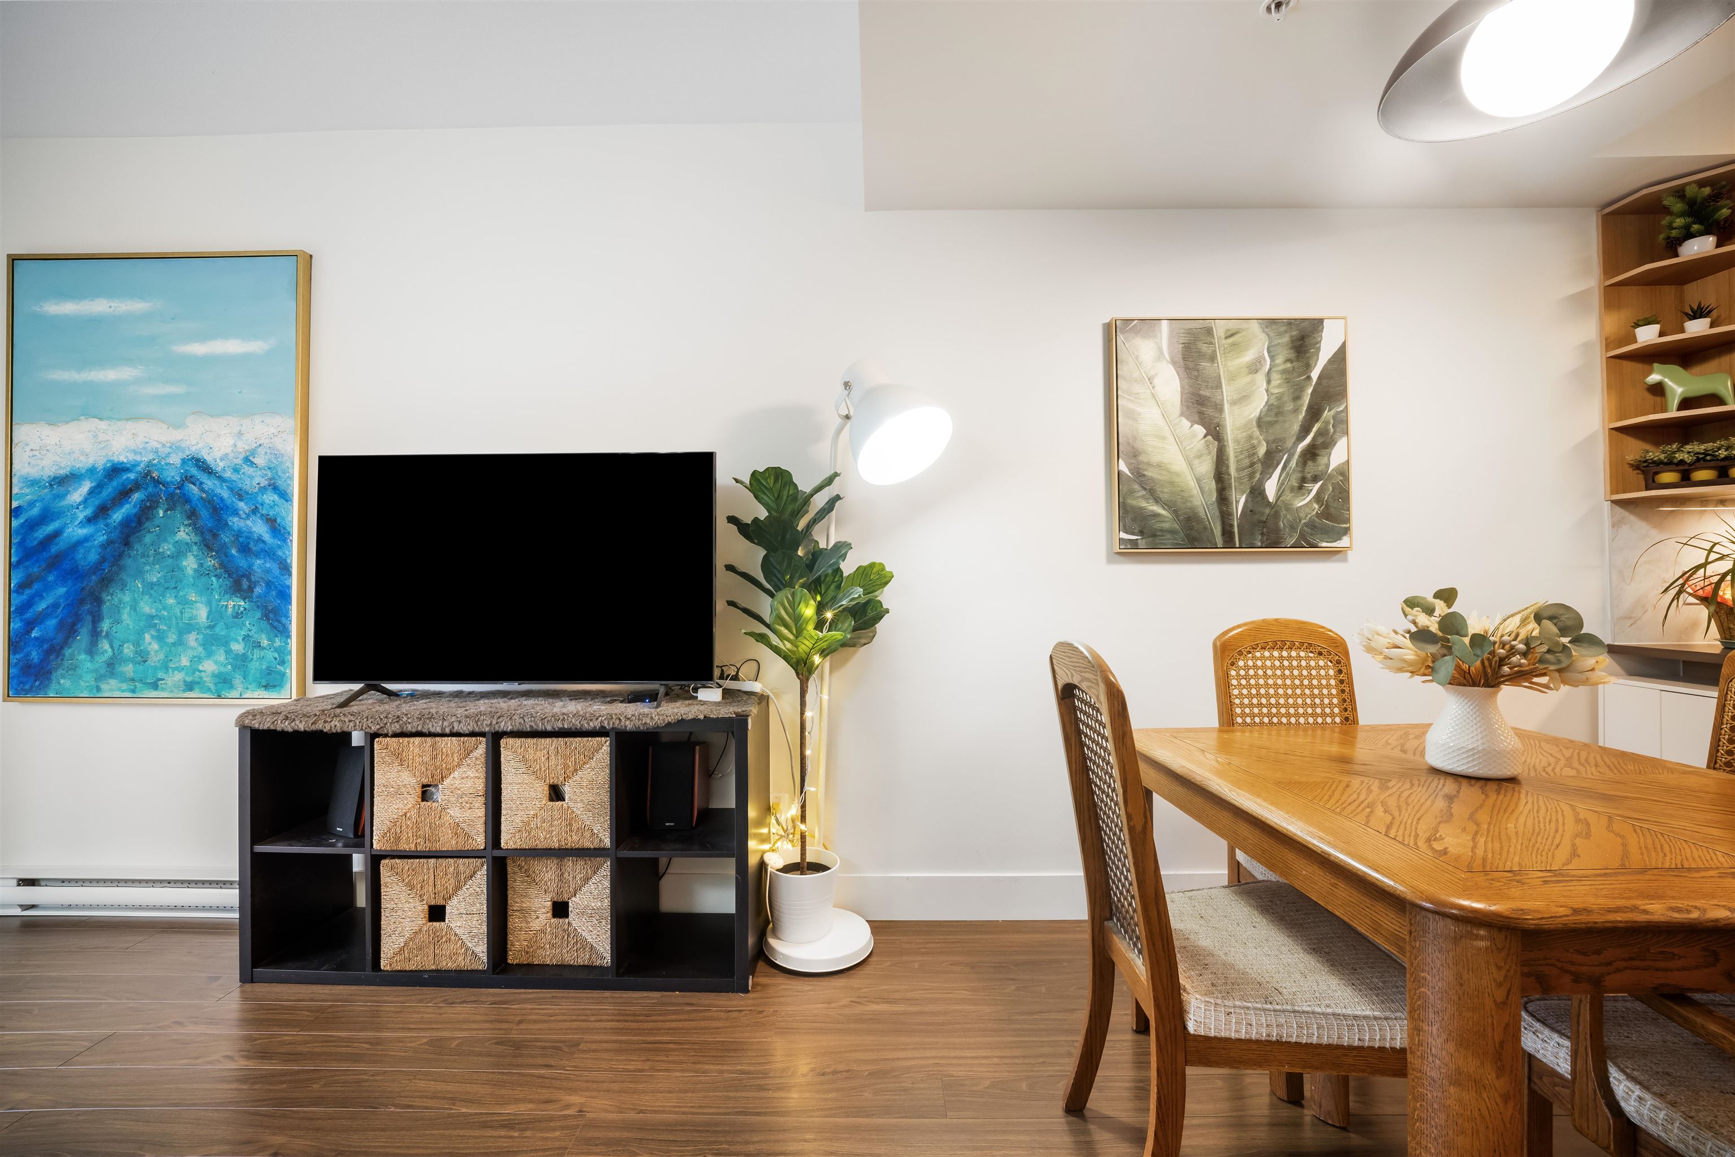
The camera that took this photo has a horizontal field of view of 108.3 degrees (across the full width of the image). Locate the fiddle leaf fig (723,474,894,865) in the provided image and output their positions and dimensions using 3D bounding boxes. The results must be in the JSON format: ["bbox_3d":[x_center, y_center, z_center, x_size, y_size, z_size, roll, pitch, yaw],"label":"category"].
[{"bbox_3d":[-0.186,0.300,1.950,0.510,1.290,0.430,0,0,0],"label":"fiddle leaf fig"}]

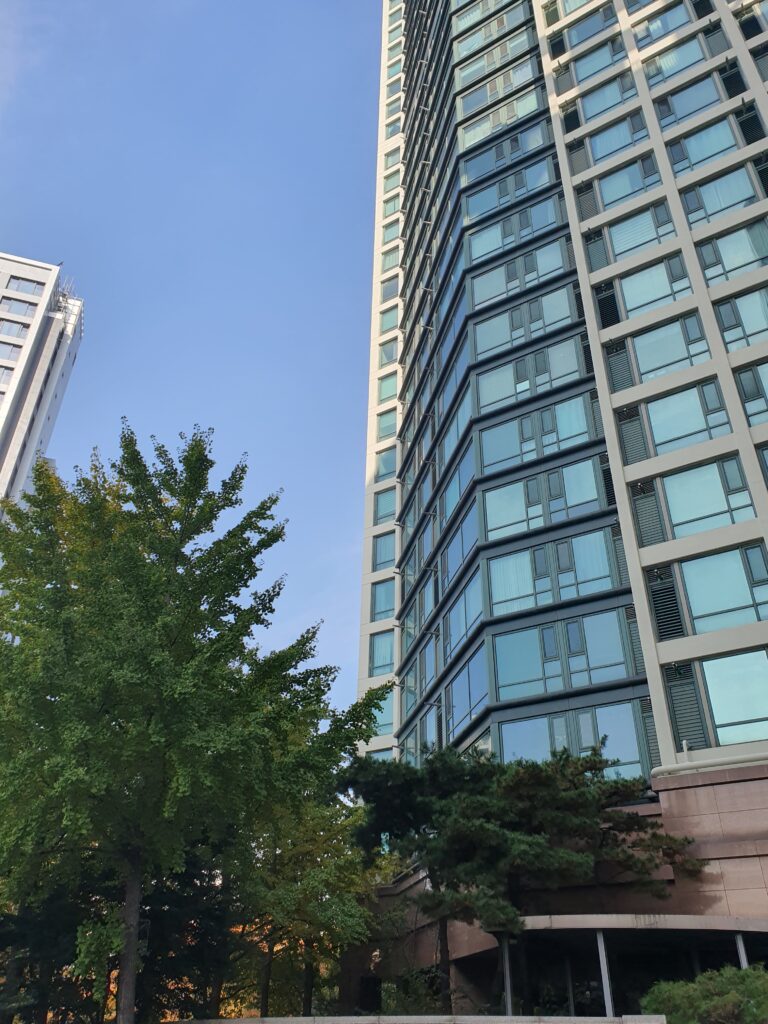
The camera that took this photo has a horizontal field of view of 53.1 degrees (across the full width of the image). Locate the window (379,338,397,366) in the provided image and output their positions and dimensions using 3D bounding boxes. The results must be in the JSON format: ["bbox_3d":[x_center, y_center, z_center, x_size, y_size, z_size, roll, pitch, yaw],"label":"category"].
[{"bbox_3d":[0.353,-10.553,51.285,1.495,2.265,0.200,-18,-37,27],"label":"window"}]

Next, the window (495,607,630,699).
[{"bbox_3d":[5.733,4.743,25.348,4.483,2.226,0.200,-18,-37,27],"label":"window"}]

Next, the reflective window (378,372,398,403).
[{"bbox_3d":[0.383,-7.998,50.518,1.525,2.165,0.200,-18,-37,27],"label":"reflective window"}]

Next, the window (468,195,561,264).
[{"bbox_3d":[6.098,-13.369,36.455,4.400,2.220,0.200,-18,-37,27],"label":"window"}]

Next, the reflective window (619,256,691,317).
[{"bbox_3d":[9.767,-8.195,27.930,2.280,2.120,0.200,-18,-37,27],"label":"reflective window"}]

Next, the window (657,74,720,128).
[{"bbox_3d":[12.560,-16.724,31.747,2.287,2.165,0.200,-18,-37,27],"label":"window"}]

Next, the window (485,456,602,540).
[{"bbox_3d":[5.728,-0.473,28.220,4.400,2.220,0.200,-18,-37,27],"label":"window"}]

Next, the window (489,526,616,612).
[{"bbox_3d":[5.662,2.047,26.606,4.400,2.220,0.200,-18,-37,27],"label":"window"}]

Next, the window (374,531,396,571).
[{"bbox_3d":[0.076,2.240,43.268,1.495,2.265,0.200,-18,-37,27],"label":"window"}]

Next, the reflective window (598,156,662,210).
[{"bbox_3d":[10.053,-13.369,31.444,2.333,2.165,0.200,-18,-37,27],"label":"reflective window"}]

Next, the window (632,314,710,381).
[{"bbox_3d":[9.752,-5.601,26.180,2.271,2.144,0.200,-18,-37,27],"label":"window"}]

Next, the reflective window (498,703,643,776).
[{"bbox_3d":[5.672,7.323,23.722,4.483,2.226,0.200,-18,-37,27],"label":"reflective window"}]

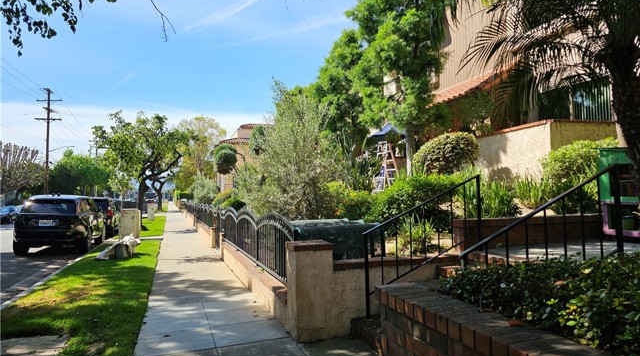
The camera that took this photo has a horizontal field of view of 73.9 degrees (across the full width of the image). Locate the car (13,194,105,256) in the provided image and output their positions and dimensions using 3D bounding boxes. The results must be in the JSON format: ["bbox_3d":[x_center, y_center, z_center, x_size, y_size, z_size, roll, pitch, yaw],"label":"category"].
[{"bbox_3d":[-8.297,1.428,13.883,1.950,1.680,4.800,1,-3,-19],"label":"car"}]

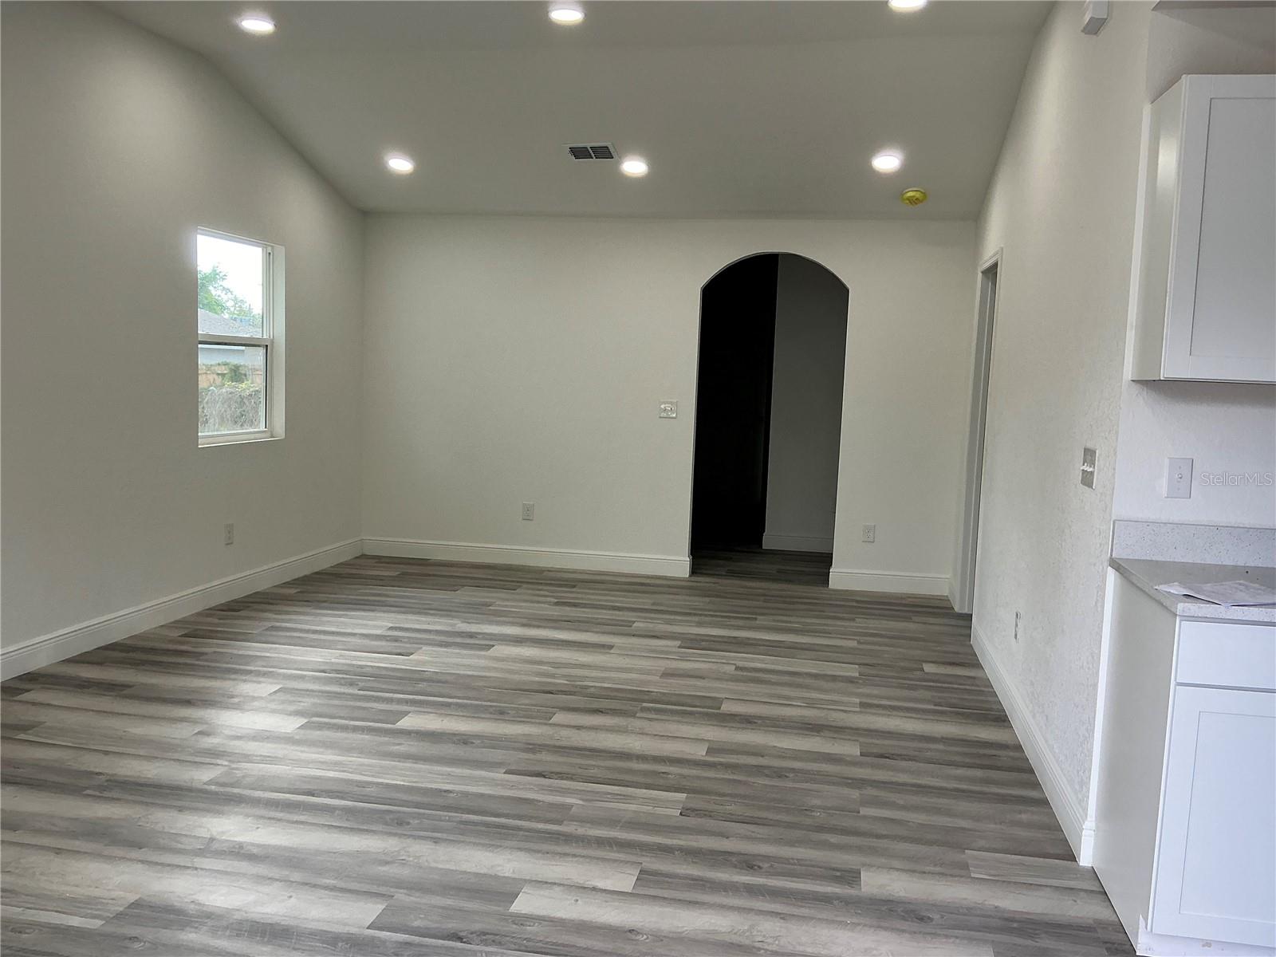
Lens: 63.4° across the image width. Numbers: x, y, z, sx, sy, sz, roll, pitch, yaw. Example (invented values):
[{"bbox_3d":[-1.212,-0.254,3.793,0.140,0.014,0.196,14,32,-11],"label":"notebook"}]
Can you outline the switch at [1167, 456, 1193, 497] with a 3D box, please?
[{"bbox_3d":[1.517,0.001,2.889,0.069,0.115,0.010,3,6,11],"label":"switch"}]

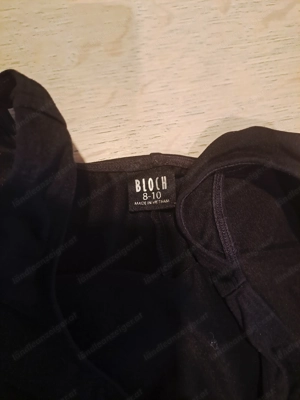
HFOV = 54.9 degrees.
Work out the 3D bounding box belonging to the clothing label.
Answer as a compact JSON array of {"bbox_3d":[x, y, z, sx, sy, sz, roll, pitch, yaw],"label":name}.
[{"bbox_3d":[0.002,-0.008,0.240,0.039,0.003,0.035,-4,77,-1],"label":"clothing label"}]

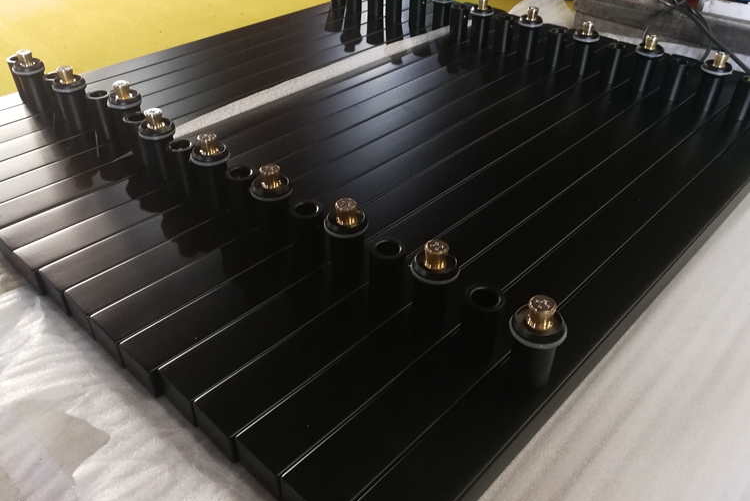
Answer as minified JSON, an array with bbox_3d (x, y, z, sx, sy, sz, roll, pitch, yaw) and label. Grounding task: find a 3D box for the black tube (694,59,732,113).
[{"bbox_3d":[0.387,-0.190,0.677,0.030,0.050,0.030,32,48,33],"label":"black tube"}]

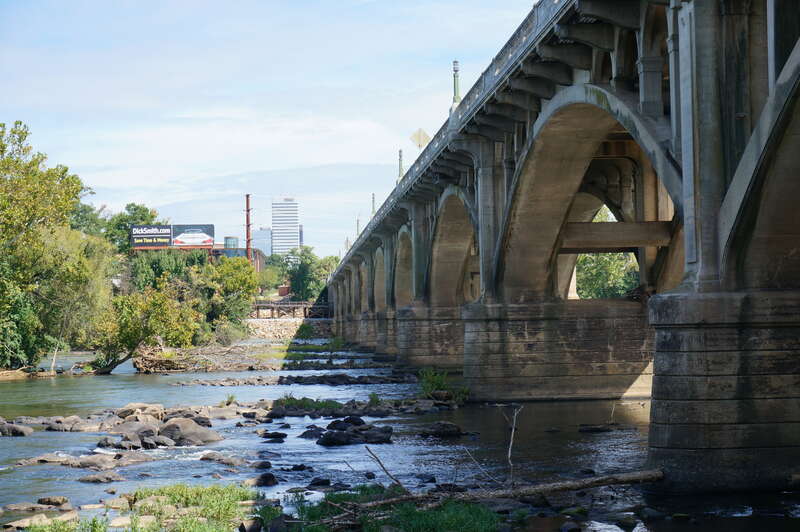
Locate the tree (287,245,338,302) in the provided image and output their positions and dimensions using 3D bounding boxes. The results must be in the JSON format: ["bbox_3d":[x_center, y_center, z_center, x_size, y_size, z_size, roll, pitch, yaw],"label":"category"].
[{"bbox_3d":[-19.600,1.880,300.000,11.000,12.400,10.000,0,-2,0],"label":"tree"}]

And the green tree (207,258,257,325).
[{"bbox_3d":[-21.510,3.040,175.000,6.500,8.500,6.000,0,-2,0],"label":"green tree"}]

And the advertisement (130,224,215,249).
[{"bbox_3d":[-41.150,-5.340,245.000,15.200,4.300,0.800,0,-2,-2],"label":"advertisement"}]

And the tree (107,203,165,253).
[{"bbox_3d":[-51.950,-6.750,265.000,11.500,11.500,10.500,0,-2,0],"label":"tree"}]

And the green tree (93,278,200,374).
[{"bbox_3d":[-18.160,4.330,97.000,7.700,6.900,6.500,0,-2,0],"label":"green tree"}]

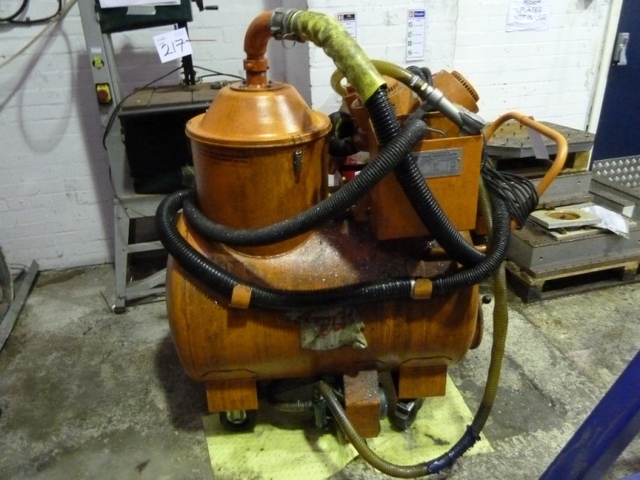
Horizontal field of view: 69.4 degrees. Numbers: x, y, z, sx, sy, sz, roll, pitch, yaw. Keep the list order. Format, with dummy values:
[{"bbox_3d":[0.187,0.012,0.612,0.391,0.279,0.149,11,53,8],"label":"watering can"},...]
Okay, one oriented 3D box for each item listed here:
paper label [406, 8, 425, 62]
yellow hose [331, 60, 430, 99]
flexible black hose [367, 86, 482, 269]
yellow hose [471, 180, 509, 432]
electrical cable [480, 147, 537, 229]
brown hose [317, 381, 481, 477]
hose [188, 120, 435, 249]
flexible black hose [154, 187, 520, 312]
[{"bbox_3d":[0.580,-1.228,2.773,0.105,0.280,0.004,-6,22,-11],"label":"paper label"},{"bbox_3d":[0.165,-0.460,1.339,0.255,0.122,0.276,-3,22,-3],"label":"yellow hose"},{"bbox_3d":[0.304,-0.151,1.257,0.401,0.554,0.142,-3,22,-3],"label":"flexible black hose"},{"bbox_3d":[0.480,0.197,1.398,0.122,0.683,0.356,-3,22,-3],"label":"yellow hose"},{"bbox_3d":[0.602,-0.164,1.467,0.190,0.250,0.180,-3,22,-3],"label":"electrical cable"},{"bbox_3d":[0.236,0.573,1.457,0.473,0.168,0.275,-3,22,-3],"label":"brown hose"},{"bbox_3d":[-0.082,-0.187,1.291,0.706,0.323,0.360,-3,22,-3],"label":"hose"},{"bbox_3d":[0.066,-0.008,1.433,1.118,0.284,0.409,-3,22,-3],"label":"flexible black hose"}]

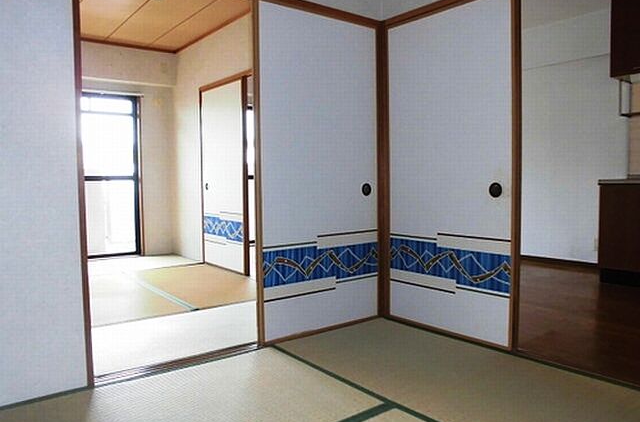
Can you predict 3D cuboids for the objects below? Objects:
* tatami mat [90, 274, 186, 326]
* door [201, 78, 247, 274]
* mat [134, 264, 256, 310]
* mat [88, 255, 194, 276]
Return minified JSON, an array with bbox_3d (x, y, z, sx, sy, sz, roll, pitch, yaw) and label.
[{"bbox_3d":[-1.732,0.668,3.664,0.880,0.035,1.740,-3,4,-38],"label":"tatami mat"},{"bbox_3d":[-0.974,-0.317,4.799,0.035,1.790,0.920,-3,4,-38],"label":"door"},{"bbox_3d":[-1.041,0.631,4.203,0.880,0.035,1.740,-3,4,-38],"label":"mat"},{"bbox_3d":[-2.193,0.600,4.971,1.740,0.035,0.870,-3,4,-38],"label":"mat"}]

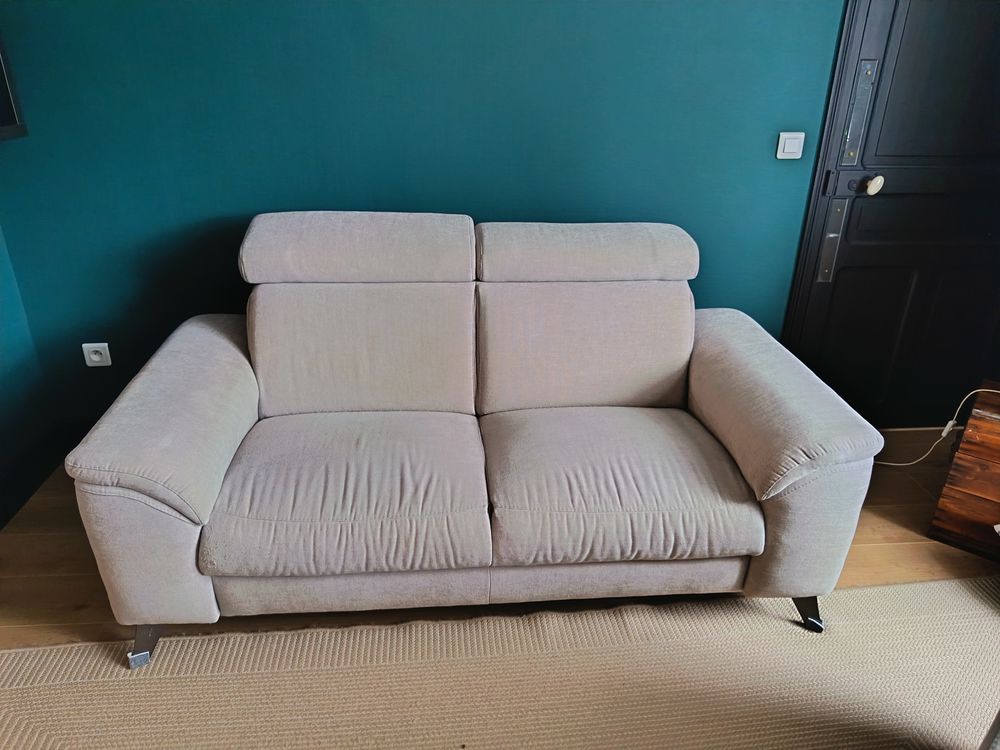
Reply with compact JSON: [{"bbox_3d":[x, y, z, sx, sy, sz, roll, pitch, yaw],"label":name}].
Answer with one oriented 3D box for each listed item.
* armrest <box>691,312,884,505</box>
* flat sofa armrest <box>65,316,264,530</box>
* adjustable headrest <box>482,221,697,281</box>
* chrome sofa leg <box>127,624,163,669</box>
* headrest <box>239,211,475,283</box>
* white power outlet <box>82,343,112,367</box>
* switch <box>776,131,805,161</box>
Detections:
[{"bbox_3d":[0.687,0.060,1.902,0.260,0.195,0.820,-1,27,-5],"label":"armrest"},{"bbox_3d":[-0.780,0.084,1.780,0.260,0.195,0.820,-1,27,-5],"label":"flat sofa armrest"},{"bbox_3d":[0.239,-0.350,1.957,0.610,0.165,0.170,-1,11,-5],"label":"adjustable headrest"},{"bbox_3d":[-0.816,0.607,1.606,0.072,0.134,0.070,-1,23,-5],"label":"chrome sofa leg"},{"bbox_3d":[-0.378,-0.349,1.889,0.612,0.185,0.165,-1,13,-5],"label":"headrest"},{"bbox_3d":[-1.367,-0.068,2.357,0.082,0.082,0.013,-1,23,-5],"label":"white power outlet"},{"bbox_3d":[0.958,-0.753,2.282,0.082,0.082,0.013,-1,23,-5],"label":"switch"}]

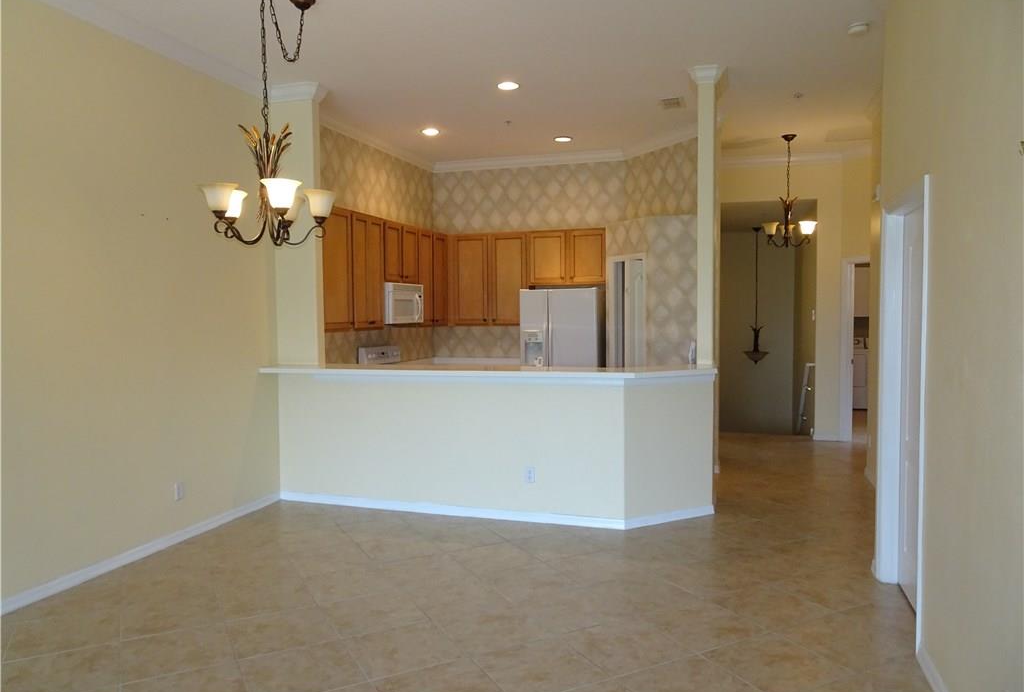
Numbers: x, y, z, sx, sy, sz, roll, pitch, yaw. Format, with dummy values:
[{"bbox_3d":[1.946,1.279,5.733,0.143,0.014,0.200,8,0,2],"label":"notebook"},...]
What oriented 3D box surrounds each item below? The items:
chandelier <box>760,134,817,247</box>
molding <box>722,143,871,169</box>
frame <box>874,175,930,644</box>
[{"bbox_3d":[2.887,-1.611,7.415,0.580,1.158,0.560,0,3,18],"label":"chandelier"},{"bbox_3d":[3.230,-2.177,8.218,1.547,0.115,0.120,0,3,18],"label":"molding"},{"bbox_3d":[2.003,0.304,3.551,0.150,2.102,0.969,0,3,18],"label":"frame"}]

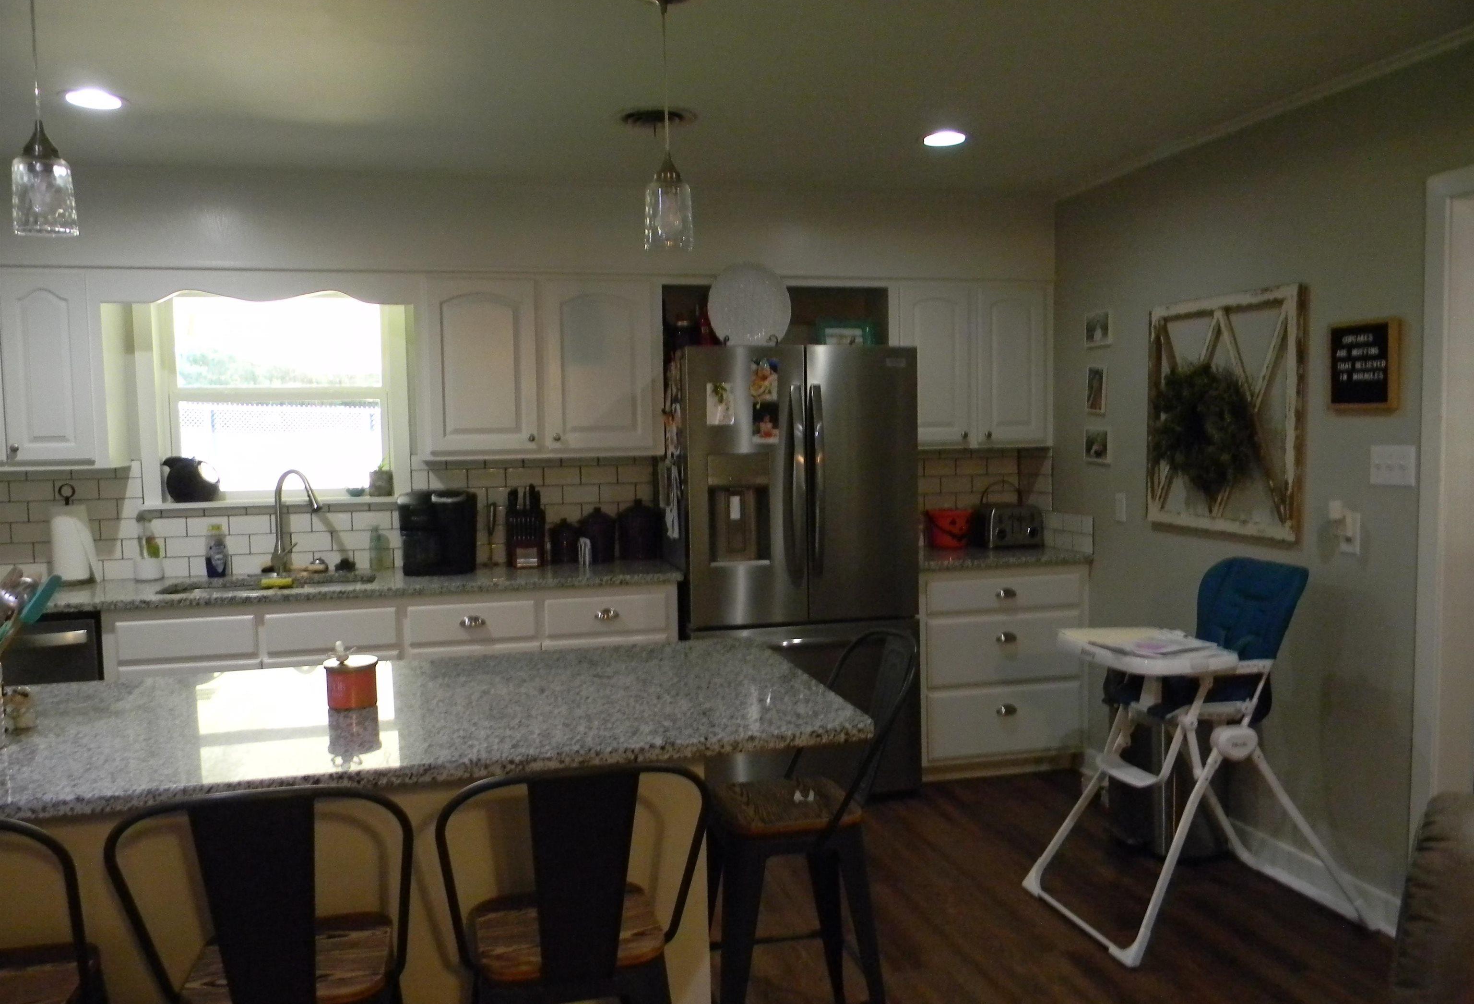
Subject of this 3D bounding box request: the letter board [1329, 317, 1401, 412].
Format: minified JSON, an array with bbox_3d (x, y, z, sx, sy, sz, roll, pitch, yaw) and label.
[{"bbox_3d":[1.784,-0.387,3.394,0.022,0.255,0.251,-2,4,-13],"label":"letter board"}]

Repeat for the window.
[{"bbox_3d":[-1.832,-0.435,4.755,0.860,0.835,0.110,-2,3,-13],"label":"window"}]

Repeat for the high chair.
[{"bbox_3d":[1.355,0.699,3.535,0.820,1.043,0.600,-2,4,-13],"label":"high chair"}]

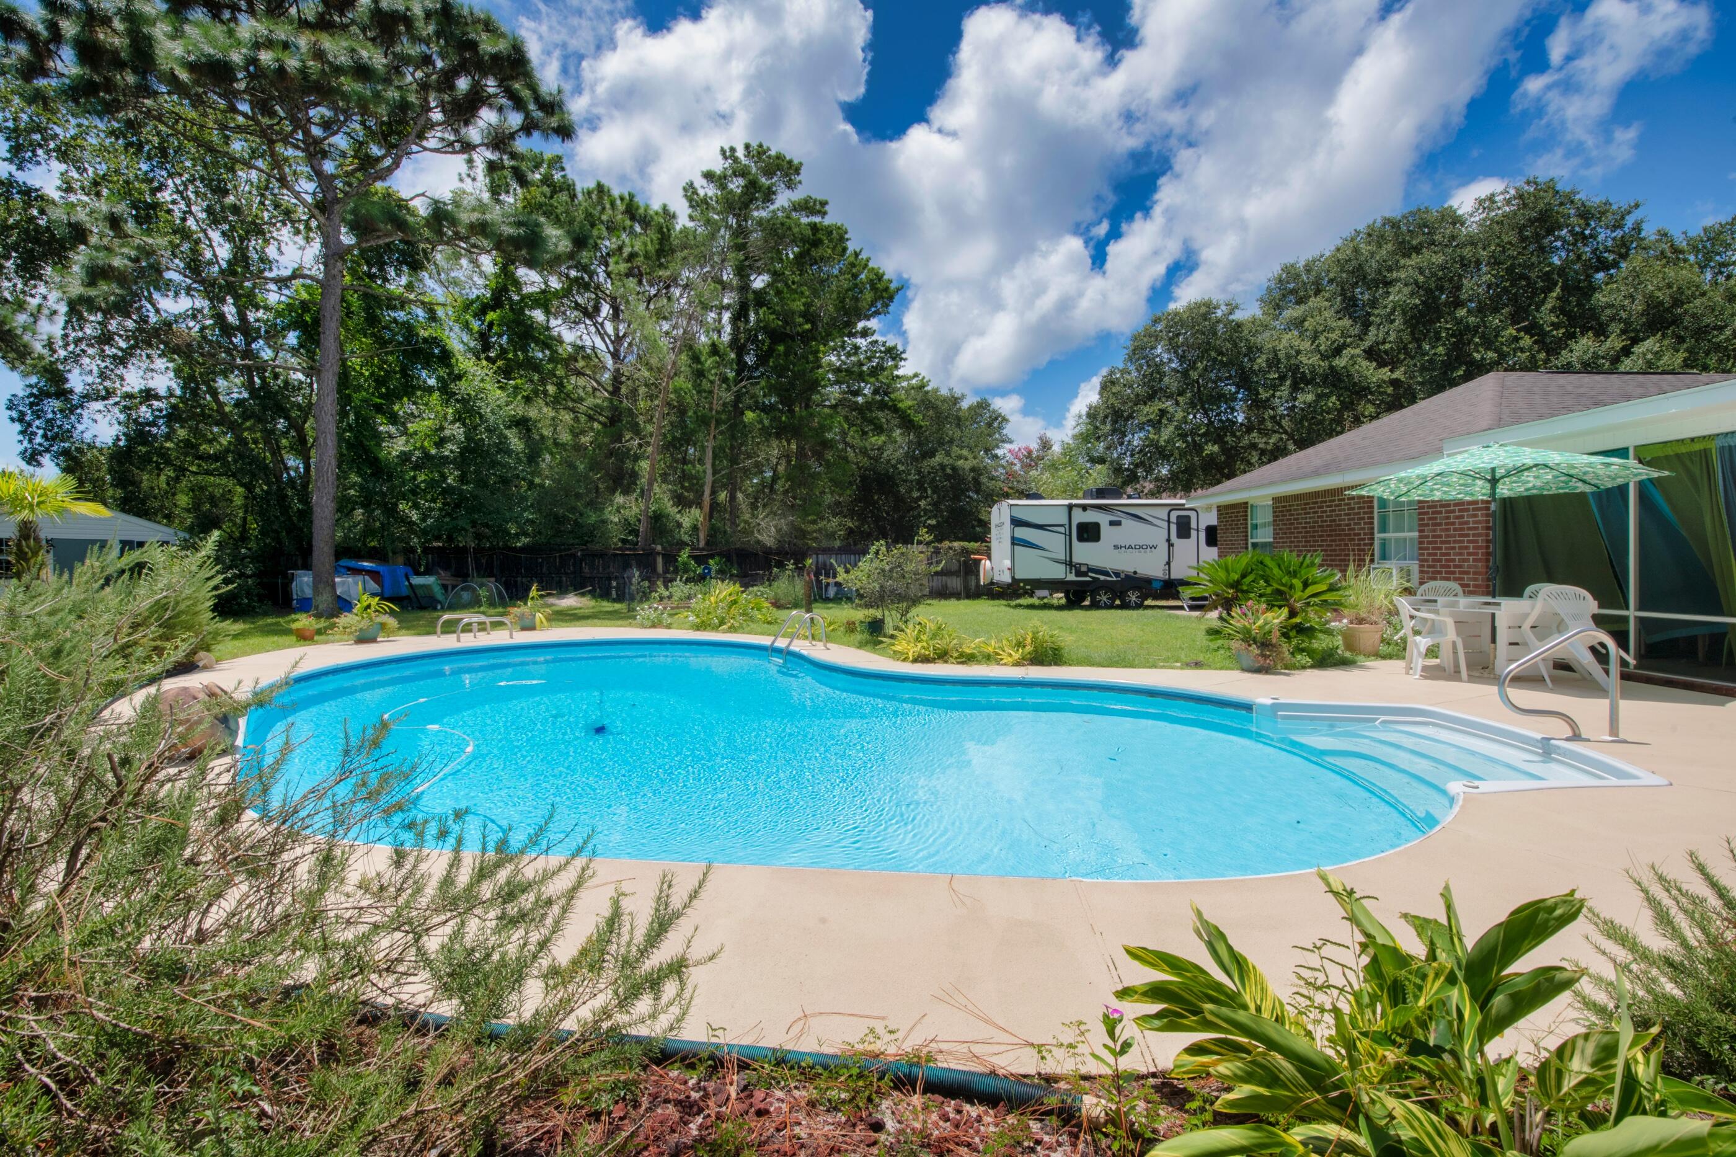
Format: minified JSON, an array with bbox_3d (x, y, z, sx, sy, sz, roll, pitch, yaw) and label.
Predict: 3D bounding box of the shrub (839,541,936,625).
[{"bbox_3d":[0.360,0.090,12.500,1.800,1.570,1.650,0,1,0],"label":"shrub"}]

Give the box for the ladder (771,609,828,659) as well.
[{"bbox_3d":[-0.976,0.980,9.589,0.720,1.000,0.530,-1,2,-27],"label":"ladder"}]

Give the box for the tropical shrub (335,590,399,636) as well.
[{"bbox_3d":[-7.712,0.543,10.418,0.780,0.690,0.750,-1,2,-36],"label":"tropical shrub"}]

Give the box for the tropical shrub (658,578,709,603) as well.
[{"bbox_3d":[-5.073,0.338,18.715,1.300,0.750,1.200,0,2,-15],"label":"tropical shrub"}]

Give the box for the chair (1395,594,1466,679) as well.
[{"bbox_3d":[5.960,0.635,7.150,0.580,0.820,0.570,0,1,26],"label":"chair"}]

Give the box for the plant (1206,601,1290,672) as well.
[{"bbox_3d":[4.320,0.640,7.700,0.840,0.770,0.780,0,1,0],"label":"plant"}]

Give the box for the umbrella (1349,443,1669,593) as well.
[{"bbox_3d":[7.050,-0.239,7.596,2.550,2.550,2.550,0,1,0],"label":"umbrella"}]

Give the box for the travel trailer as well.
[{"bbox_3d":[7.300,-0.820,18.700,7.800,3.180,2.450,0,1,0],"label":"travel trailer"}]

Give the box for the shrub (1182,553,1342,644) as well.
[{"bbox_3d":[5.456,0.279,9.260,1.850,1.300,1.500,1,2,30],"label":"shrub"}]

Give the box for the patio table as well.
[{"bbox_3d":[7.150,0.650,7.670,1.100,0.800,1.100,0,2,5],"label":"patio table"}]

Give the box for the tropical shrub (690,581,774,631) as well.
[{"bbox_3d":[-2.500,0.460,12.300,1.500,0.880,1.250,0,1,0],"label":"tropical shrub"}]

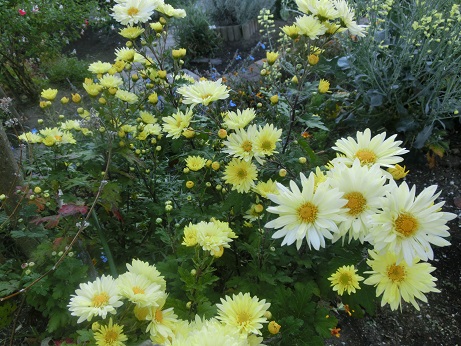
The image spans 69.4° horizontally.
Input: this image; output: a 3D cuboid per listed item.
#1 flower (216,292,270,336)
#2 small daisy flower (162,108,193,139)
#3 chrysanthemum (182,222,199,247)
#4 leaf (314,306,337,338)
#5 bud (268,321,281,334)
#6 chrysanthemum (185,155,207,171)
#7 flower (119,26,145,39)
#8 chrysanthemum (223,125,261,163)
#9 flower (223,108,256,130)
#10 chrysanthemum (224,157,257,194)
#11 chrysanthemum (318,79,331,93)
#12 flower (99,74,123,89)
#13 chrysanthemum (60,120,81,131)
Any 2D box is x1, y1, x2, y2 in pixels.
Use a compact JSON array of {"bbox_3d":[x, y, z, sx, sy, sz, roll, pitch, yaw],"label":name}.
[{"bbox_3d":[0.016,0.171,0.400,0.062,0.025,0.060,0,44,0],"label":"flower"},{"bbox_3d":[-0.099,-0.092,0.620,0.058,0.028,0.060,28,86,37],"label":"small daisy flower"},{"bbox_3d":[-0.061,0.096,0.520,0.034,0.024,0.037,24,72,33],"label":"chrysanthemum"},{"bbox_3d":[0.151,0.238,0.530,0.037,0.018,0.055,8,53,-1],"label":"leaf"},{"bbox_3d":[0.055,0.190,0.410,0.015,0.016,0.015,7,37,0],"label":"bud"},{"bbox_3d":[-0.067,-0.020,0.640,0.042,0.022,0.040,5,50,8],"label":"chrysanthemum"},{"bbox_3d":[-0.184,-0.262,0.620,0.048,0.022,0.046,2,22,-1],"label":"flower"},{"bbox_3d":[0.017,-0.044,0.520,0.058,0.022,0.056,-3,70,-4],"label":"chrysanthemum"},{"bbox_3d":[0.017,-0.100,0.620,0.064,0.030,0.060,-16,25,7],"label":"flower"},{"bbox_3d":[0.015,0.004,0.500,0.052,0.052,0.021,0,-12,0],"label":"chrysanthemum"},{"bbox_3d":[0.181,-0.168,0.640,0.023,0.025,0.023,0,26,0],"label":"chrysanthemum"},{"bbox_3d":[-0.244,-0.187,0.680,0.049,0.021,0.049,0,35,0],"label":"flower"},{"bbox_3d":[-0.346,-0.103,0.720,0.043,0.018,0.043,0,35,0],"label":"chrysanthemum"}]

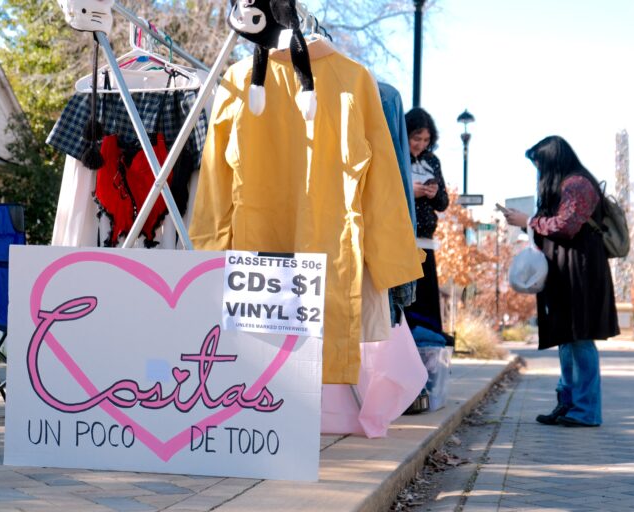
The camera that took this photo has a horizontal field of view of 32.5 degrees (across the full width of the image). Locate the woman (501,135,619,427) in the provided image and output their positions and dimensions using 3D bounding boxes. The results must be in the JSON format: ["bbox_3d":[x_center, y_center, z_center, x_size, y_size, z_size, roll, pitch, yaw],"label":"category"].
[{"bbox_3d":[1.350,0.133,6.030,0.680,1.600,0.500,0,-4,12],"label":"woman"}]

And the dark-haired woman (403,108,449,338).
[{"bbox_3d":[0.553,-0.006,5.850,0.450,1.580,0.370,3,-4,-22],"label":"dark-haired woman"}]

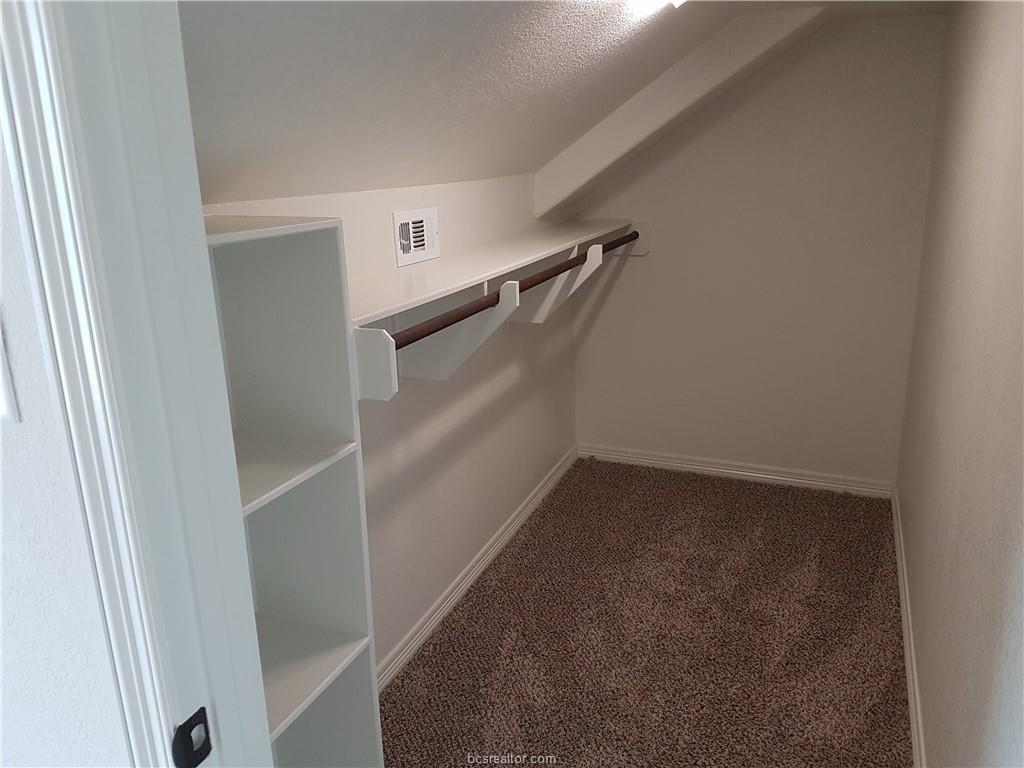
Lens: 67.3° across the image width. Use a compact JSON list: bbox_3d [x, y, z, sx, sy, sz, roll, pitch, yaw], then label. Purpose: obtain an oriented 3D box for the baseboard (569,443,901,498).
[{"bbox_3d":[0.999,0.400,3.628,1.442,0.083,0.017,6,18,22],"label":"baseboard"}]

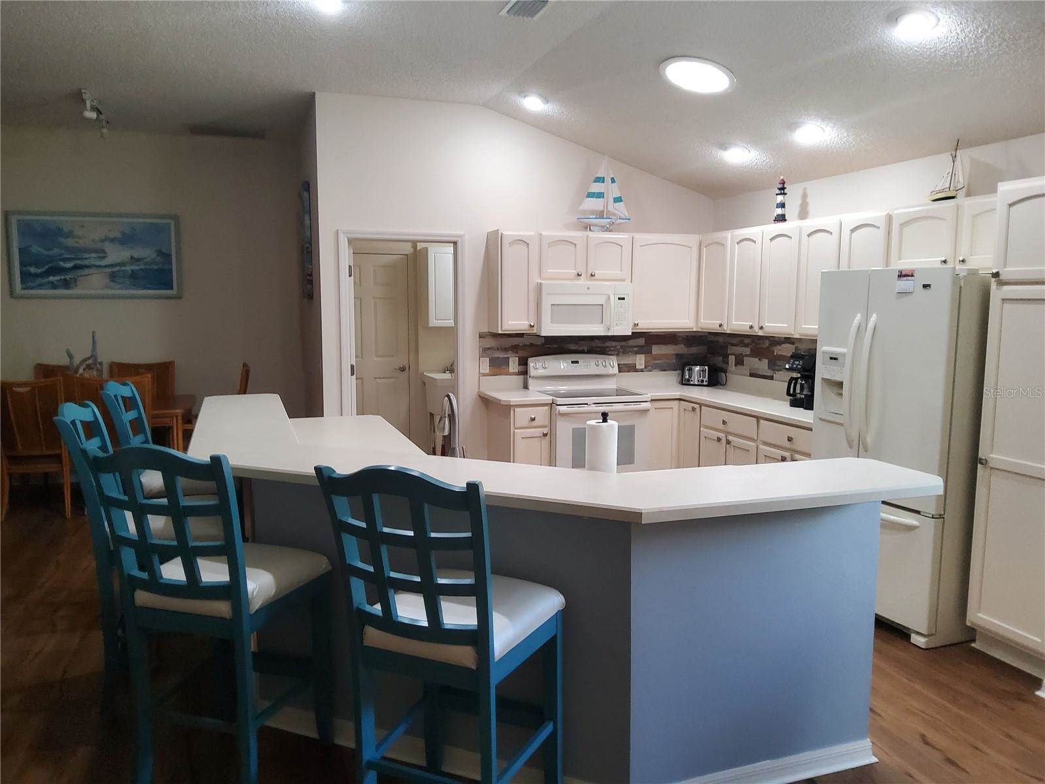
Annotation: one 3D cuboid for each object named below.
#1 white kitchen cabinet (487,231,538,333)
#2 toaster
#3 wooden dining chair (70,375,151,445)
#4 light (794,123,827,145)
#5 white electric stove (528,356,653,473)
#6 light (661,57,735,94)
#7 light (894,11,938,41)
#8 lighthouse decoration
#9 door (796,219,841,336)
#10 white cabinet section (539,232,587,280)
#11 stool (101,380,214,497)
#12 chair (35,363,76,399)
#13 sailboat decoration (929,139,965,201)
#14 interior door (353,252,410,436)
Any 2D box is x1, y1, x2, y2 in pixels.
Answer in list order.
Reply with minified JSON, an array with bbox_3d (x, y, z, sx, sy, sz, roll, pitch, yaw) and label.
[{"bbox_3d":[-0.073,-0.843,6.010,0.300,0.763,0.315,-2,8,-19],"label":"white kitchen cabinet"},{"bbox_3d":[1.476,-0.151,6.557,0.250,0.185,0.270,3,8,25],"label":"toaster"},{"bbox_3d":[-3.125,0.380,6.068,0.500,1.050,0.580,-3,8,-24],"label":"wooden dining chair"},{"bbox_3d":[1.712,-1.536,4.689,0.200,0.050,0.200,16,1,-20],"label":"light"},{"bbox_3d":[0.494,0.317,6.099,0.765,1.190,0.700,-2,7,-19],"label":"white electric stove"},{"bbox_3d":[0.977,-1.751,4.394,0.449,0.040,0.449,16,1,-20],"label":"light"},{"bbox_3d":[1.640,-1.526,3.284,0.195,0.050,0.195,16,1,-20],"label":"light"},{"bbox_3d":[1.802,-1.326,5.464,0.095,0.345,0.095,-2,7,-19],"label":"lighthouse decoration"},{"bbox_3d":[1.867,-0.710,4.988,0.020,0.714,0.375,-2,7,-19],"label":"door"},{"bbox_3d":[0.306,-1.027,5.955,0.378,0.350,0.020,-2,8,-19],"label":"white cabinet section"},{"bbox_3d":[-1.775,0.546,4.081,0.575,1.210,0.500,-2,7,-17],"label":"stool"},{"bbox_3d":[-3.911,0.298,6.745,0.530,1.050,0.570,-2,7,-19],"label":"chair"},{"bbox_3d":[2.273,-1.176,4.203,0.075,0.320,0.220,-2,8,-19],"label":"sailboat decoration"},{"bbox_3d":[-1.448,-0.281,7.433,0.760,2.030,0.045,-2,7,-19],"label":"interior door"}]

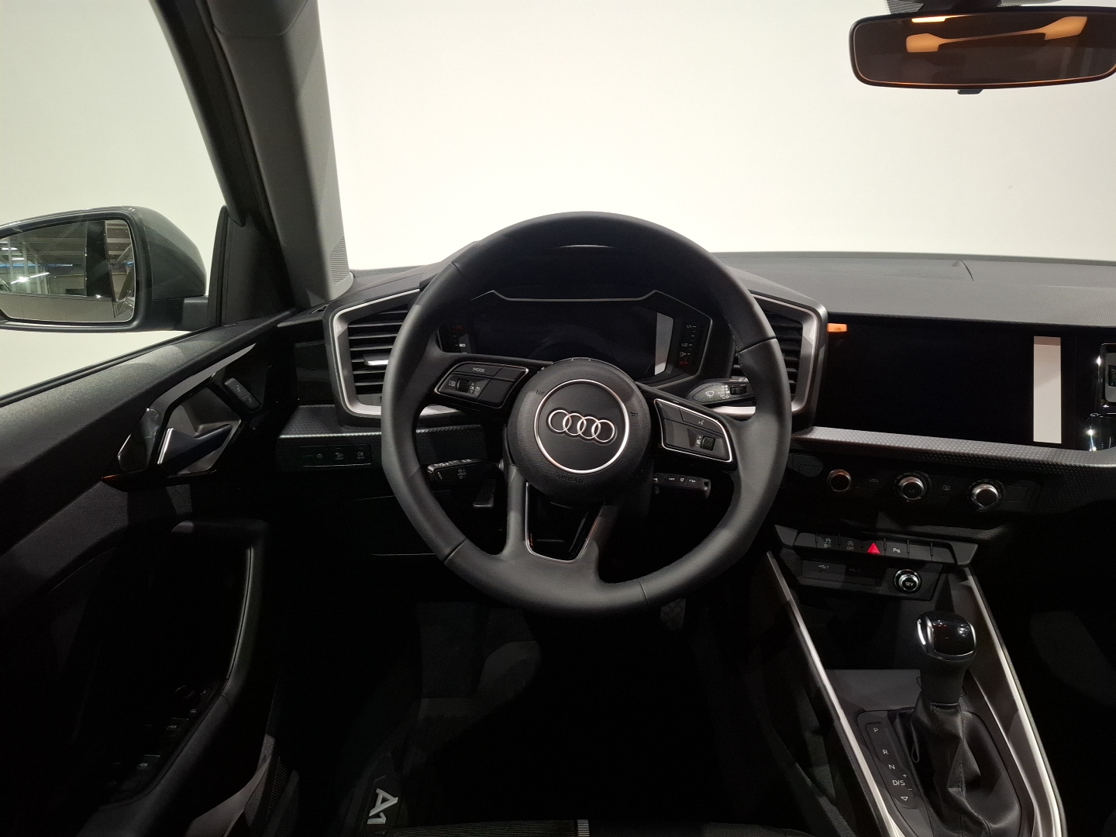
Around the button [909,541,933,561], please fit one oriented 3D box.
[{"bbox_3d":[0.396,0.146,0.813,0.024,0.018,0.009,5,-18,15],"label":"button"}]

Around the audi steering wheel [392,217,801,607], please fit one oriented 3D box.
[{"bbox_3d":[0.025,-0.008,0.694,0.370,0.370,0.090,12,-9,2],"label":"audi steering wheel"}]

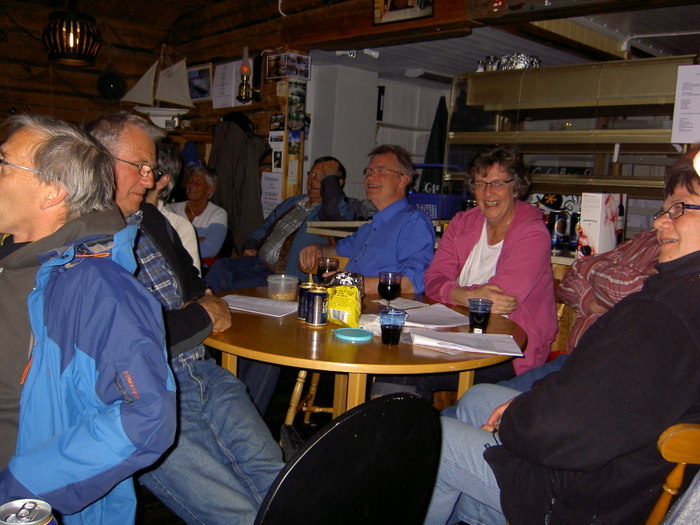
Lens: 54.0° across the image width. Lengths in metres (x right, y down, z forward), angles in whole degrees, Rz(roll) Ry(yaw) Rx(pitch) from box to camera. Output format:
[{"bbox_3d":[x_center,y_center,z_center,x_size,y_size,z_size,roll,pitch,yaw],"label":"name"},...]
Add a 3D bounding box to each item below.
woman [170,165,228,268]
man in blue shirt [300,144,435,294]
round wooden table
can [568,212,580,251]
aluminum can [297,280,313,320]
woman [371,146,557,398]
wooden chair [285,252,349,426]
[{"bbox_3d":[-1.002,0.006,4.269,0.500,1.190,0.680,7,9,26],"label":"woman"},{"bbox_3d":[0.050,0.176,2.932,0.580,1.340,0.660,11,11,42],"label":"man in blue shirt"},{"bbox_3d":[-0.014,0.549,2.443,1.180,0.730,1.180,3,8,0],"label":"round wooden table"},{"bbox_3d":[1.020,-0.134,3.056,0.066,0.168,0.066,3,8,0],"label":"can"},{"bbox_3d":[-0.140,0.130,2.332,0.066,0.116,0.066,3,8,0],"label":"aluminum can"},{"bbox_3d":[0.486,0.253,2.596,0.540,1.330,0.680,8,9,33],"label":"woman"},{"bbox_3d":[-0.063,0.402,3.115,0.430,0.830,0.470,3,8,0],"label":"wooden chair"}]

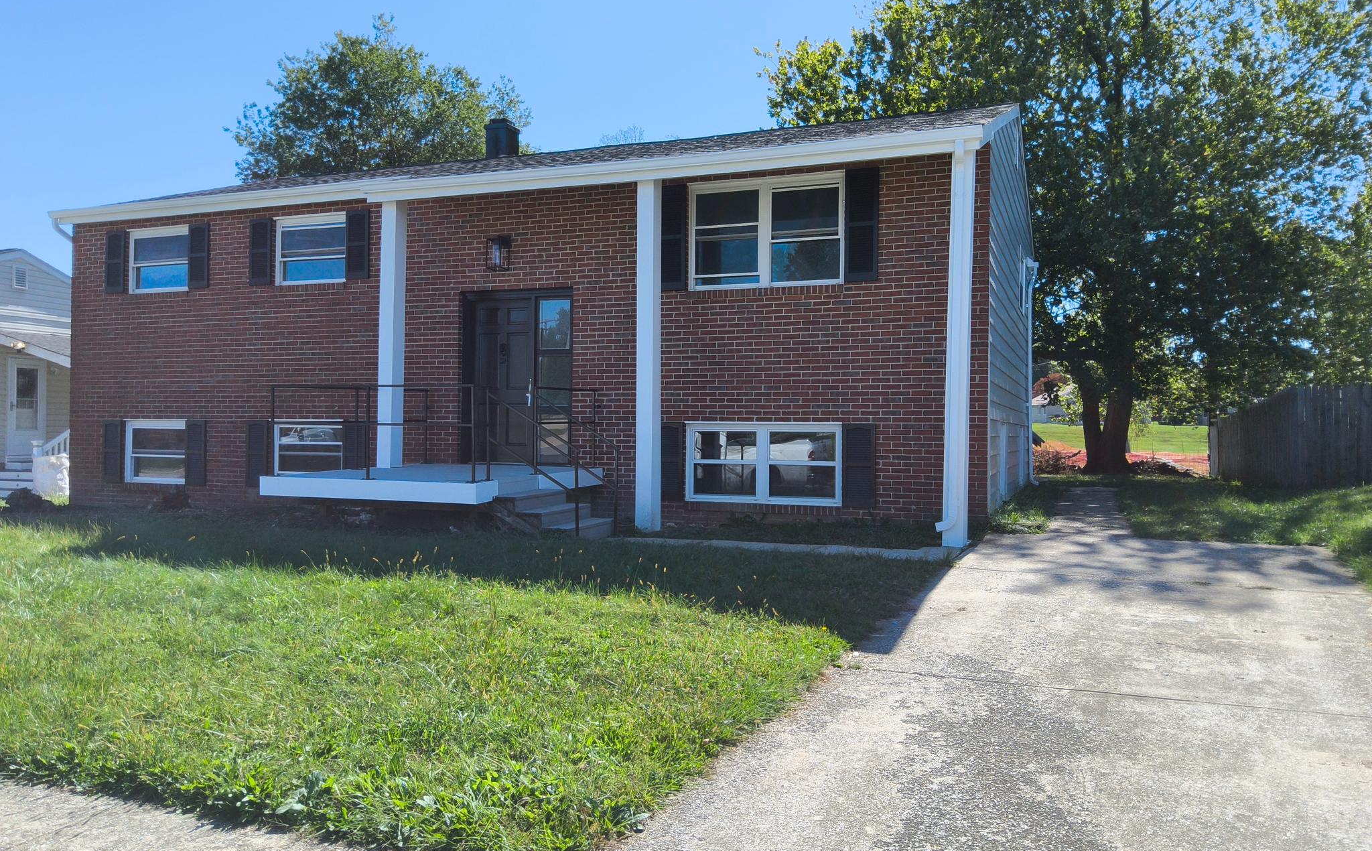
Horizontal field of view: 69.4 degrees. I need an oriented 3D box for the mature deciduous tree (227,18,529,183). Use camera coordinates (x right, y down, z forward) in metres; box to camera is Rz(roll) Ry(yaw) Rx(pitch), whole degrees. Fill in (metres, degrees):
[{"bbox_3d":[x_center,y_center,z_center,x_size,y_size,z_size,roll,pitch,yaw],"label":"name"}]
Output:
[{"bbox_3d":[-10.403,-6.436,34.030,10.300,15.335,10.300,1,0,21],"label":"mature deciduous tree"}]

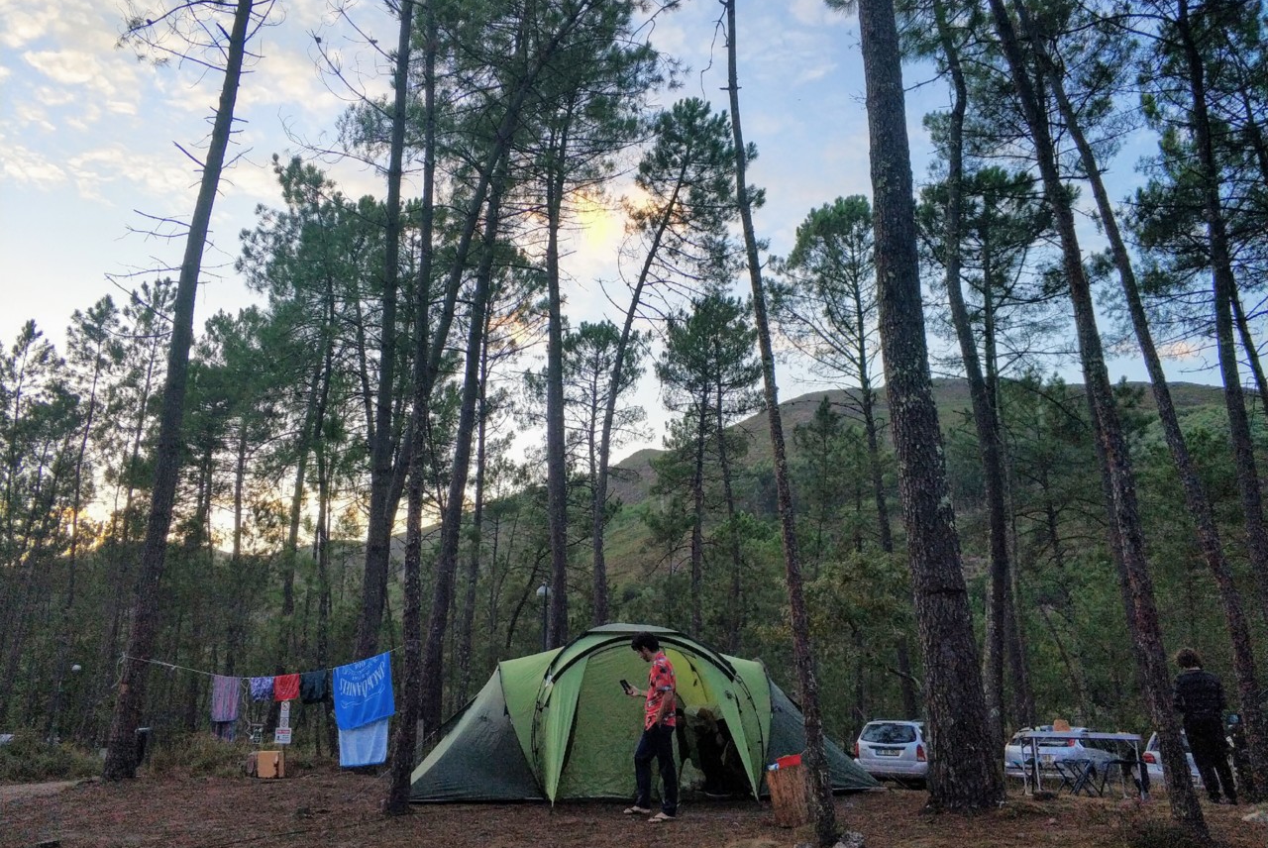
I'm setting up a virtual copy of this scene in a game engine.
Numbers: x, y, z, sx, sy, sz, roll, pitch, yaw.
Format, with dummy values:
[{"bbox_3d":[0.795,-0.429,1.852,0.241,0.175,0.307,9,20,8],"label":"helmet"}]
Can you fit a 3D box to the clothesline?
[{"bbox_3d":[-4.863,2.946,12.230,5.905,0.401,0.040,-12,-21,34],"label":"clothesline"}]

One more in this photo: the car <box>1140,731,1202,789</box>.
[{"bbox_3d":[11.912,6.978,20.207,1.670,1.430,4.100,-14,-22,38],"label":"car"}]

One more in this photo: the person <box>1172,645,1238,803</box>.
[{"bbox_3d":[6.767,3.562,11.669,0.580,1.740,0.420,-7,-19,21],"label":"person"}]

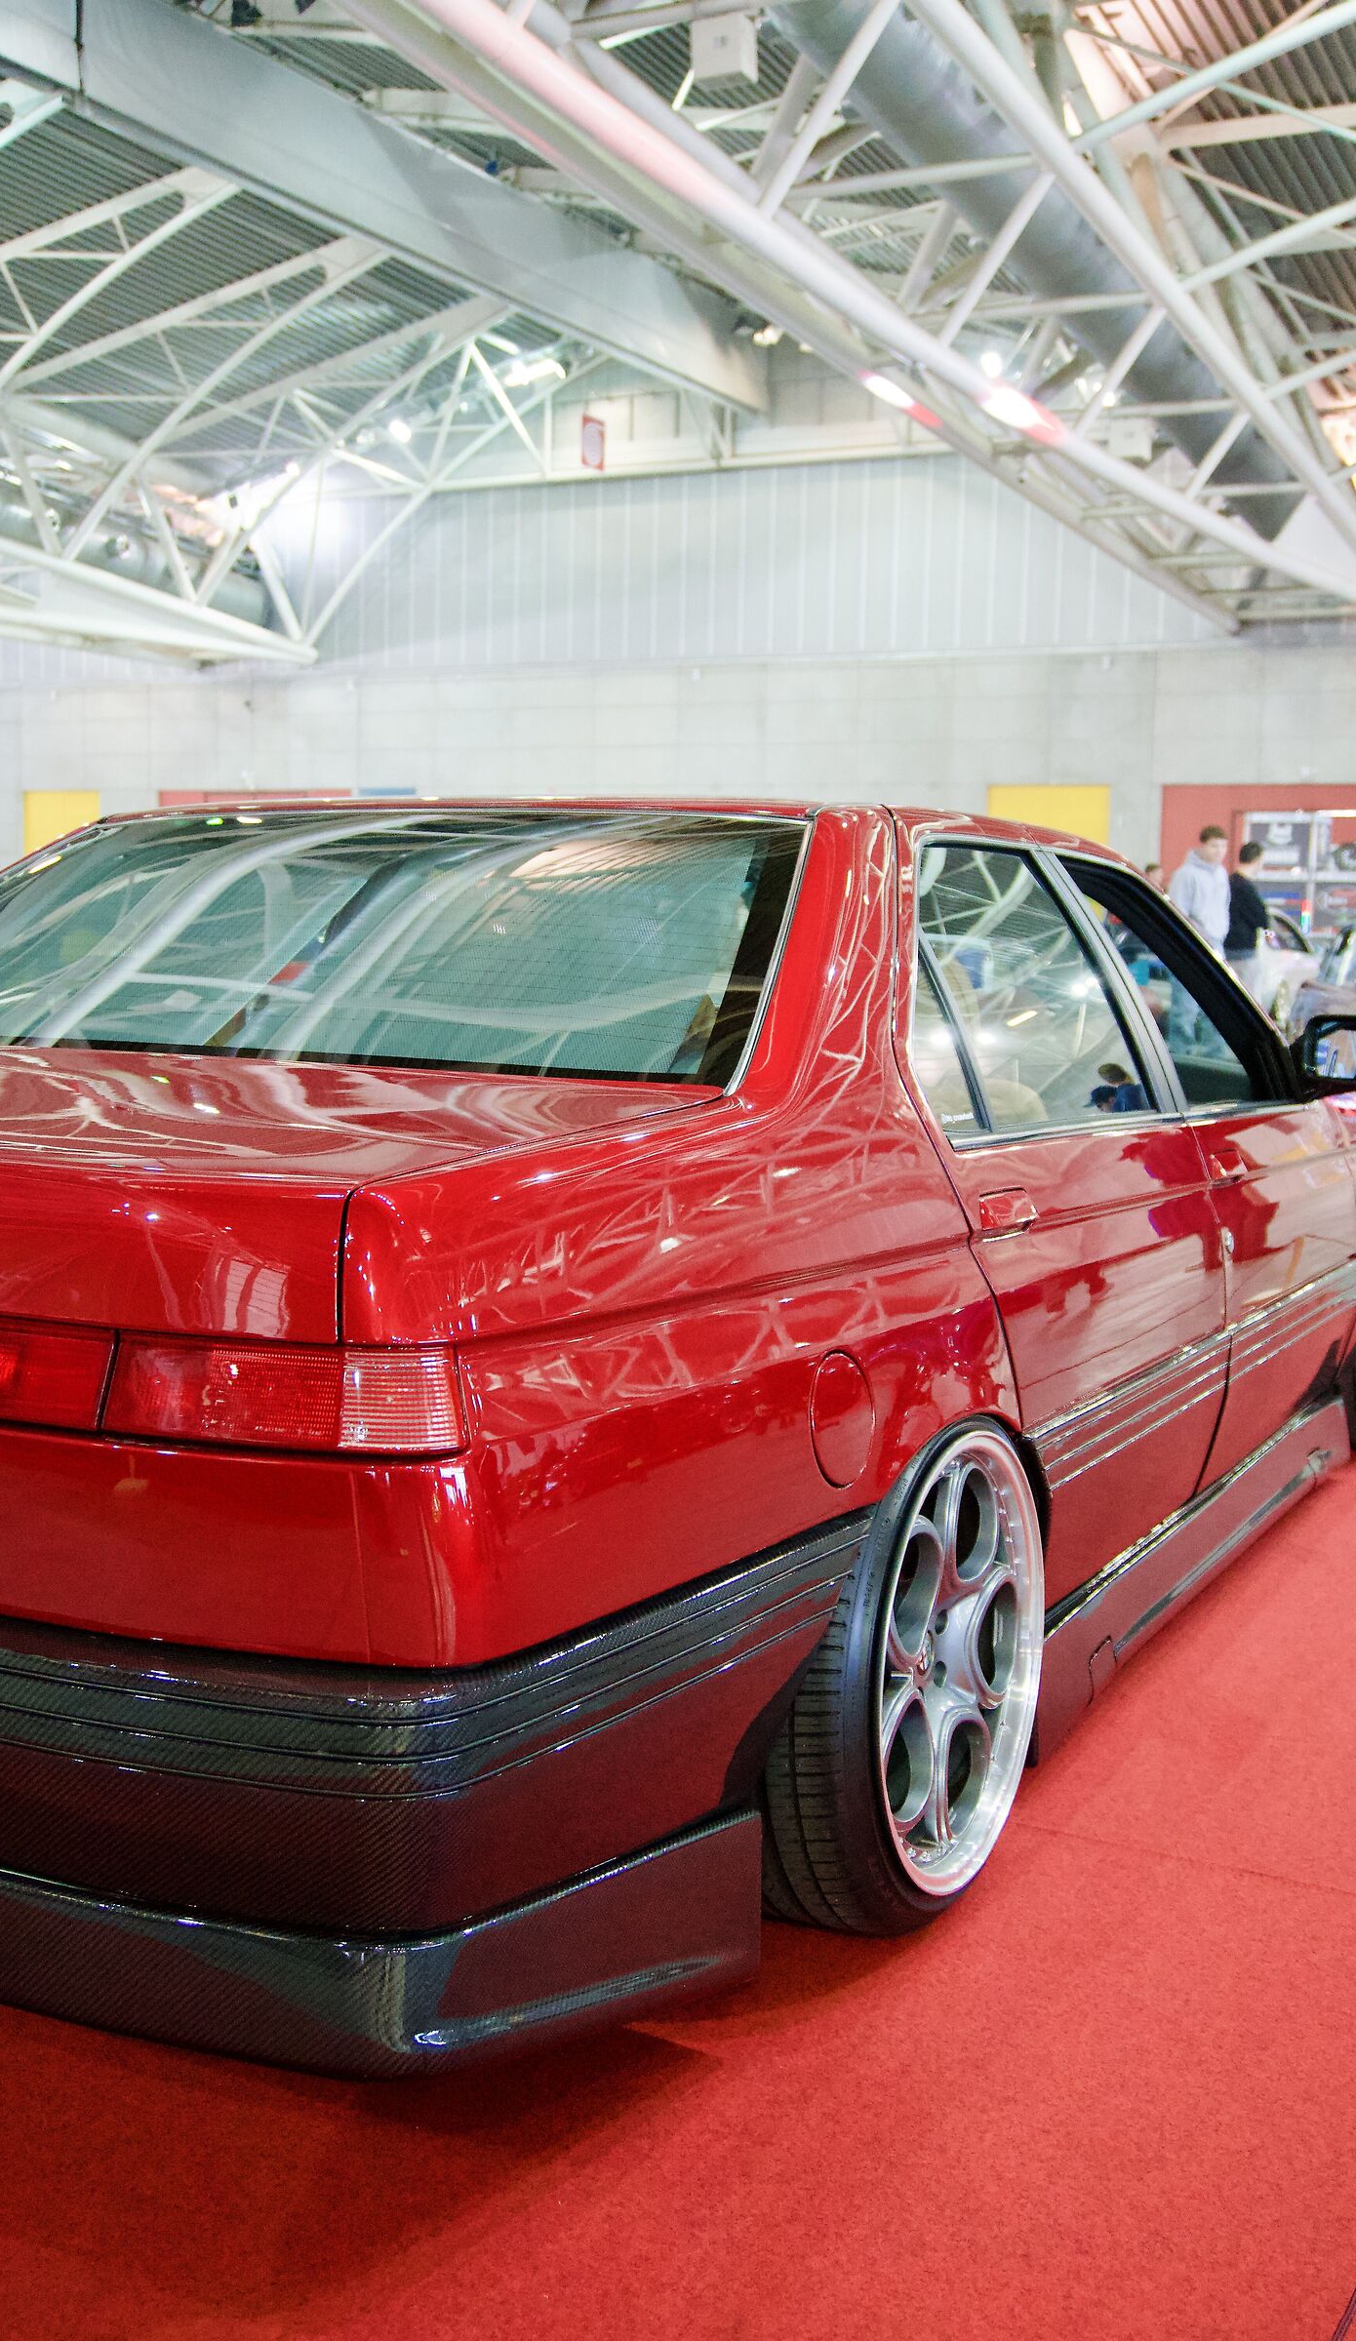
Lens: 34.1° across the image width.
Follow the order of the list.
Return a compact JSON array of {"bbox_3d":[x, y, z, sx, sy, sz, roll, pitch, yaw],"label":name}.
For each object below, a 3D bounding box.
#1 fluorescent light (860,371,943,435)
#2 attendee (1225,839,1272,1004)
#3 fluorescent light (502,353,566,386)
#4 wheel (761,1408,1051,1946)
[{"bbox_3d":[1.640,-5.563,16.039,0.180,0.160,1.600,4,7,24],"label":"fluorescent light"},{"bbox_3d":[3.958,-1.444,15.501,0.340,1.737,0.480,-5,9,-42],"label":"attendee"},{"bbox_3d":[-1.689,-9.399,26.000,0.250,0.220,1.200,-3,8,-33],"label":"fluorescent light"},{"bbox_3d":[0.238,0.556,2.558,0.220,0.610,0.610,1,6,28],"label":"wheel"}]

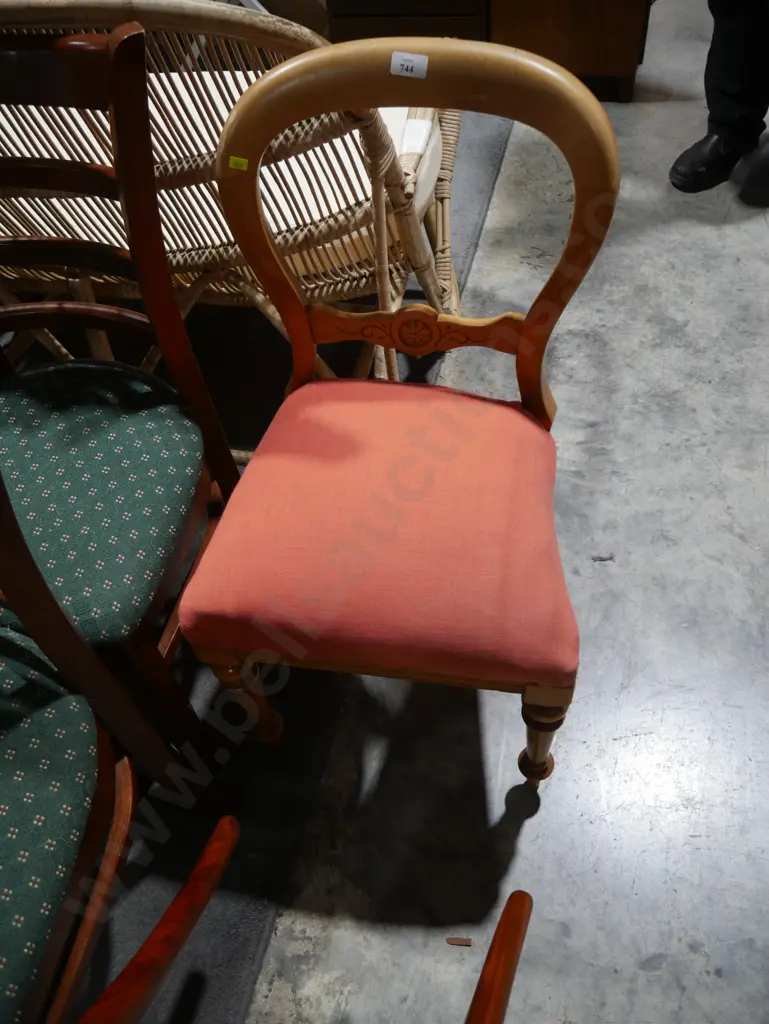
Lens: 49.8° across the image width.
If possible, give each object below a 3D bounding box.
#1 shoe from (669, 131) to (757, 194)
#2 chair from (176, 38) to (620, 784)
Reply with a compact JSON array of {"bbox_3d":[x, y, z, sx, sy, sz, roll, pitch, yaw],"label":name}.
[{"bbox_3d":[0.951,-1.050,2.390,0.292,0.120,0.108,-38,55,-25],"label":"shoe"},{"bbox_3d":[0.024,-0.042,1.089,0.475,0.891,0.525,5,54,10],"label":"chair"}]

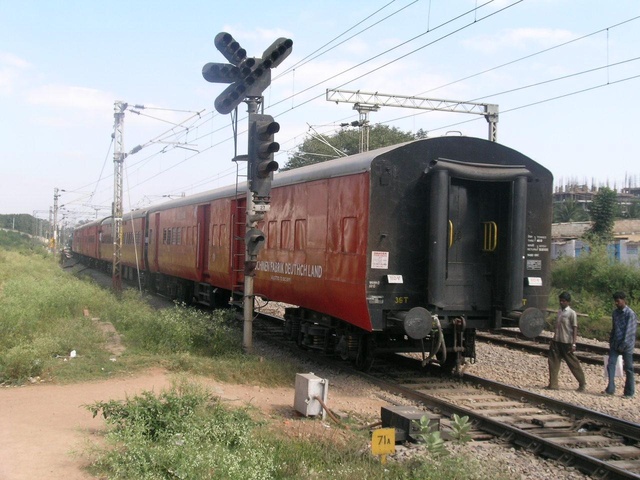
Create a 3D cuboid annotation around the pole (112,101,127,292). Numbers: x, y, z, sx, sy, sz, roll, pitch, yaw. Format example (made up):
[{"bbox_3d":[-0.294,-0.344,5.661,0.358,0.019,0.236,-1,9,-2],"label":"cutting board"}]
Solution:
[{"bbox_3d":[-8.579,-1.814,36.300,0.450,8.350,0.320,1,0,-19],"label":"pole"}]

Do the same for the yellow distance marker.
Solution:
[{"bbox_3d":[0.694,2.309,9.450,0.275,0.430,0.040,1,0,-19],"label":"yellow distance marker"}]

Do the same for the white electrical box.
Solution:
[{"bbox_3d":[-0.128,2.227,12.100,0.290,0.540,0.570,2,0,-19],"label":"white electrical box"}]

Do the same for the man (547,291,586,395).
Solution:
[{"bbox_3d":[4.266,1.760,14.750,0.600,1.710,0.470,1,0,-17],"label":"man"}]

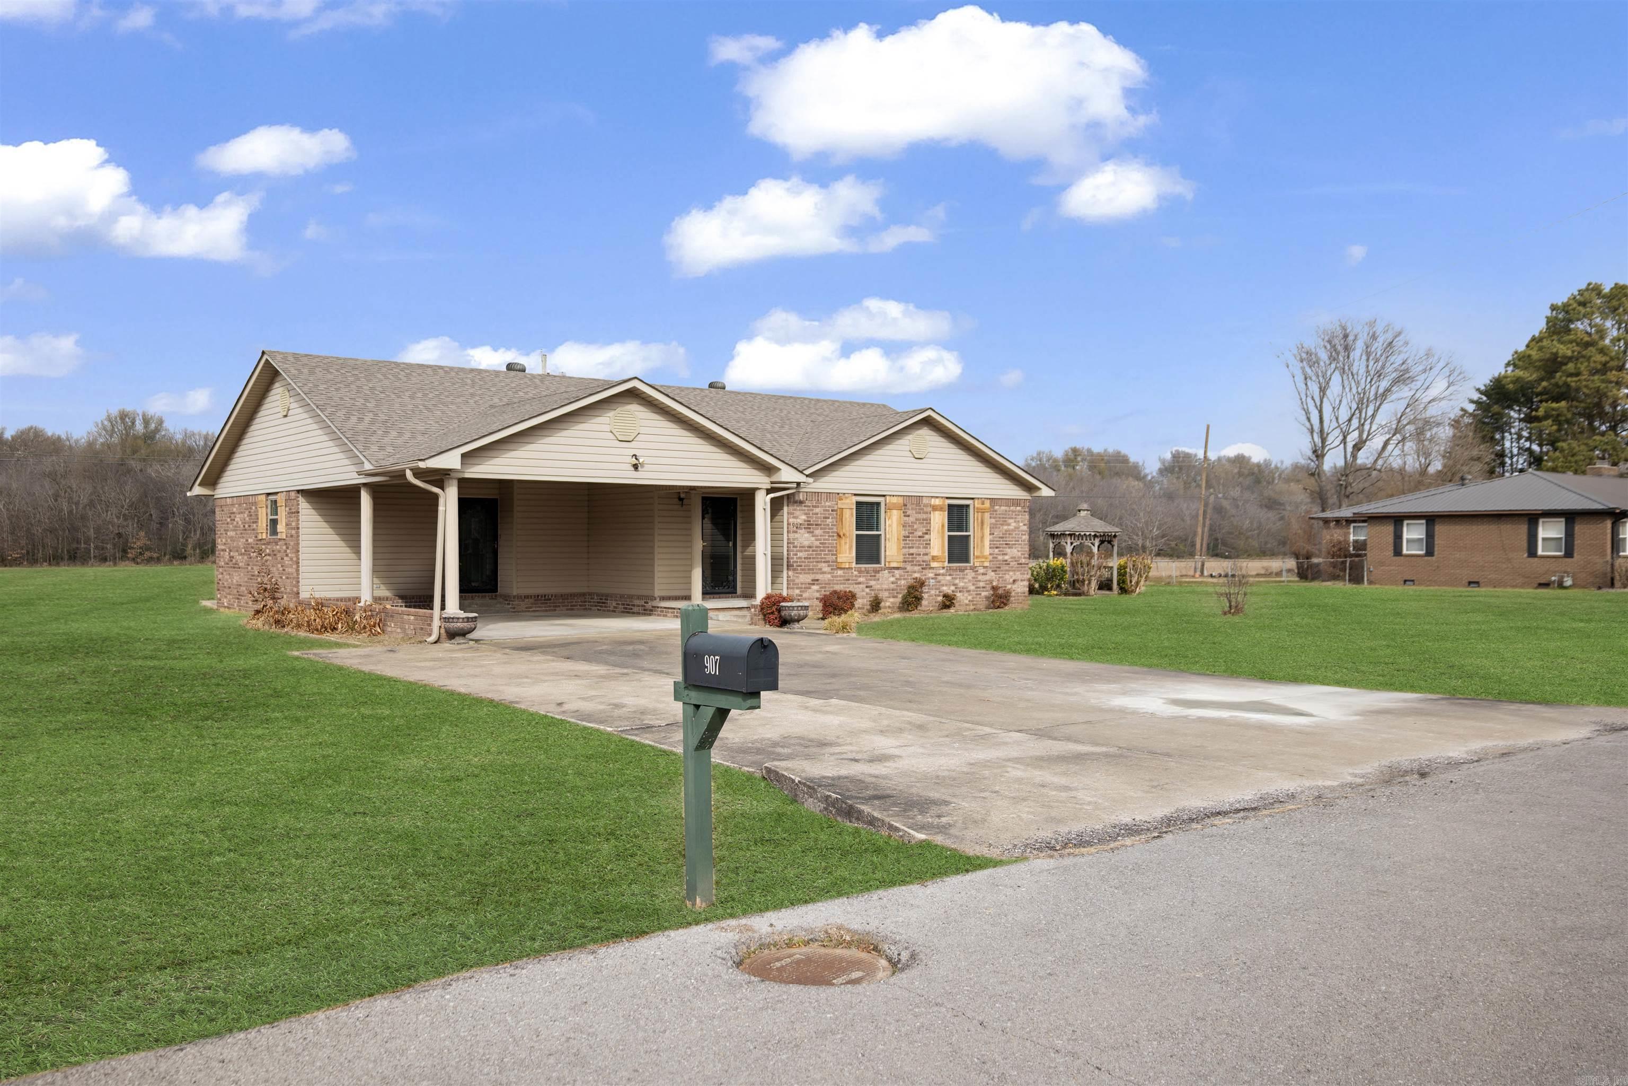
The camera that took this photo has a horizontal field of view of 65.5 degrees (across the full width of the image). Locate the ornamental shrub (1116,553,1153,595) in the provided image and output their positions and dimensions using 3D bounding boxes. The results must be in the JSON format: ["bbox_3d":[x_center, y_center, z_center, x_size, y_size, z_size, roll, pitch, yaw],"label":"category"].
[{"bbox_3d":[10.758,1.053,42.500,1.240,1.400,1.200,0,0,12],"label":"ornamental shrub"}]

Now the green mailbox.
[{"bbox_3d":[-0.395,0.977,5.670,0.190,1.380,0.540,0,0,-42],"label":"green mailbox"}]

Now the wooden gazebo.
[{"bbox_3d":[9.157,0.194,43.000,2.650,3.150,2.650,0,0,12],"label":"wooden gazebo"}]

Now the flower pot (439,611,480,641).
[{"bbox_3d":[-5.213,1.262,18.680,0.530,0.460,0.530,0,0,0],"label":"flower pot"}]

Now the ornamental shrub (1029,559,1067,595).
[{"bbox_3d":[7.733,1.133,42.300,1.400,1.230,1.300,0,0,12],"label":"ornamental shrub"}]

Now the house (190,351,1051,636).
[{"bbox_3d":[-3.788,-1.145,29.089,16.400,5.390,14.500,0,0,-38],"label":"house"}]

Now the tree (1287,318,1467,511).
[{"bbox_3d":[30.226,-5.091,68.000,9.700,14.000,9.500,0,0,24],"label":"tree"}]

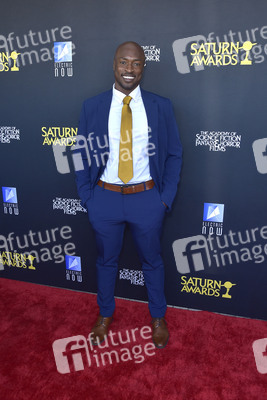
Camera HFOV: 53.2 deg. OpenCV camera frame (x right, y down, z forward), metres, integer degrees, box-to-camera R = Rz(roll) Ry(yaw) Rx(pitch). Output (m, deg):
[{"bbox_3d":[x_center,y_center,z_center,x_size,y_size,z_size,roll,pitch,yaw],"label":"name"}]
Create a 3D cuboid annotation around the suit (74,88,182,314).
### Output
[{"bbox_3d":[-0.040,0.065,1.705,0.650,1.480,0.320,2,13,0],"label":"suit"}]

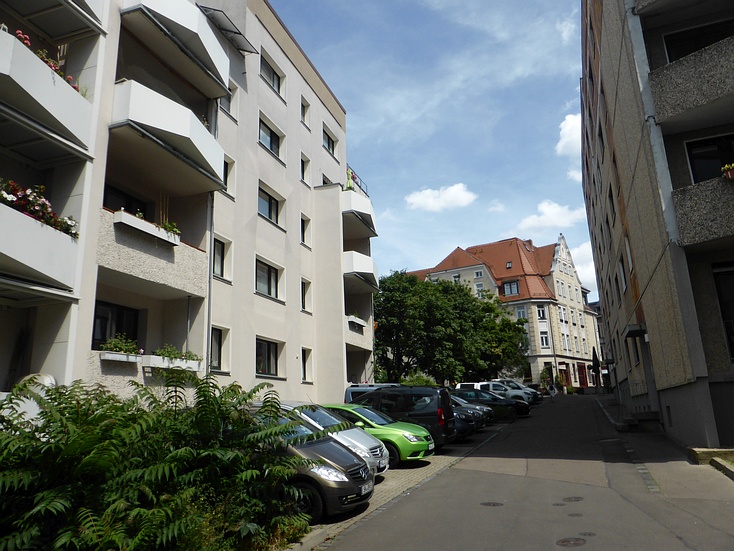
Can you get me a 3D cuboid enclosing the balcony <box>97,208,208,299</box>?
[{"bbox_3d":[-5.032,-0.332,11.950,1.100,1.180,3.470,-7,-15,18],"label":"balcony"}]

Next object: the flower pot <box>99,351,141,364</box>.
[{"bbox_3d":[-4.631,1.570,10.022,0.180,0.150,0.840,-7,-15,18],"label":"flower pot"}]

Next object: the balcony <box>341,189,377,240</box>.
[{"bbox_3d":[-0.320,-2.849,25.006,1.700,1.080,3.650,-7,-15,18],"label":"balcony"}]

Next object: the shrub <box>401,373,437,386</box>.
[{"bbox_3d":[3.171,7.012,31.426,2.400,2.500,2.600,-7,-15,18],"label":"shrub"}]

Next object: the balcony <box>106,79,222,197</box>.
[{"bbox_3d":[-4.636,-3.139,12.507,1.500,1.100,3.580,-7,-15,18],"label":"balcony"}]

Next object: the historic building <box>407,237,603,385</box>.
[{"bbox_3d":[18.941,7.148,76.351,19.000,19.700,19.400,-14,-18,39],"label":"historic building"}]

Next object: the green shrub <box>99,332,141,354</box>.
[{"bbox_3d":[-4.770,1.345,10.270,0.340,0.450,0.880,-7,-15,18],"label":"green shrub"}]

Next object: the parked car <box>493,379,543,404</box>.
[{"bbox_3d":[10.058,8.299,37.615,4.600,1.720,1.830,-7,-15,18],"label":"parked car"}]

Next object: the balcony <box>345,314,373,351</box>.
[{"bbox_3d":[-0.728,2.678,23.815,1.100,1.160,3.580,-7,-15,18],"label":"balcony"}]

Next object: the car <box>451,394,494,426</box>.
[{"bbox_3d":[3.254,5.743,22.902,4.150,1.480,1.760,-7,-15,18],"label":"car"}]

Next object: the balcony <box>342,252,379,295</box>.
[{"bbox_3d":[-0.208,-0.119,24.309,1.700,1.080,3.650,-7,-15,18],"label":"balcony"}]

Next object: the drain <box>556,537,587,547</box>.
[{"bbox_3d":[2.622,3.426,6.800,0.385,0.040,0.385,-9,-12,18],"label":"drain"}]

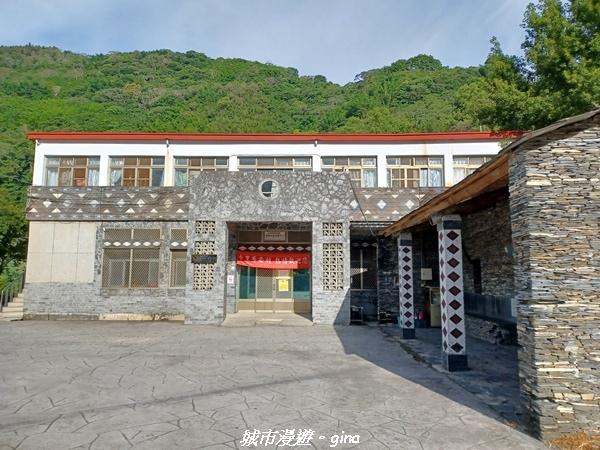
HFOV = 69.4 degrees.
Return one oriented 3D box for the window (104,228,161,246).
[{"bbox_3d":[-5.826,0.458,15.110,2.003,0.663,0.120,0,-7,0],"label":"window"}]

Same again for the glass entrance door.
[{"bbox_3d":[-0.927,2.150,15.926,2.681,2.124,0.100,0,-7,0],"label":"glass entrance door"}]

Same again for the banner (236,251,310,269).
[{"bbox_3d":[-0.955,1.280,15.770,2.676,0.617,0.060,0,-7,0],"label":"banner"}]

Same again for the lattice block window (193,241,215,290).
[{"bbox_3d":[-3.043,1.301,13.837,0.694,1.573,0.140,0,-7,0],"label":"lattice block window"}]

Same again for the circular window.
[{"bbox_3d":[-1.009,-1.160,14.247,0.677,0.652,0.150,0,-7,0],"label":"circular window"}]

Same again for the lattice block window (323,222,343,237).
[{"bbox_3d":[1.061,0.168,14.091,0.647,0.439,0.150,0,-7,0],"label":"lattice block window"}]

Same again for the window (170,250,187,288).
[{"bbox_3d":[-4.170,1.534,14.964,0.638,1.369,0.120,0,-7,0],"label":"window"}]

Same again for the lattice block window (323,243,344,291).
[{"bbox_3d":[1.059,1.335,13.804,0.691,1.515,0.140,0,-7,0],"label":"lattice block window"}]

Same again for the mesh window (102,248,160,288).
[{"bbox_3d":[-5.861,1.512,15.122,2.026,1.390,0.120,0,-7,0],"label":"mesh window"}]

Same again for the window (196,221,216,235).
[{"bbox_3d":[-3.037,0.096,14.099,0.625,0.423,0.150,0,-7,0],"label":"window"}]

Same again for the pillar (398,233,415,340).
[{"bbox_3d":[2.650,1.494,10.767,0.312,2.562,0.300,0,-7,0],"label":"pillar"}]

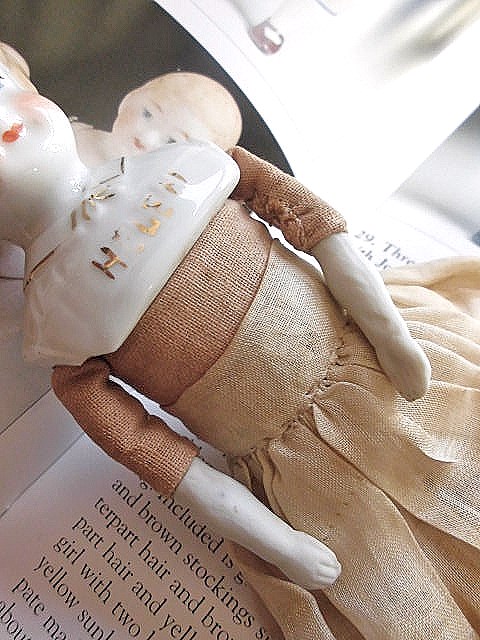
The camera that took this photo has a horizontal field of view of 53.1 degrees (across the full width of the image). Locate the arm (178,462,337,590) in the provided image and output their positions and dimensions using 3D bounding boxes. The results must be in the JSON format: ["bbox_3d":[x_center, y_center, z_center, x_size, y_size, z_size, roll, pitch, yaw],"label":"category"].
[{"bbox_3d":[0.002,0.032,0.078,0.031,0.008,0.009,24,62,23],"label":"arm"}]

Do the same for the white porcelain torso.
[{"bbox_3d":[-0.023,-0.015,0.100,0.036,0.026,0.056,29,71,22],"label":"white porcelain torso"}]

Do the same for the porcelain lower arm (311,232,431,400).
[{"bbox_3d":[0.021,-0.002,0.081,0.009,0.008,0.034,-15,57,-4],"label":"porcelain lower arm"}]

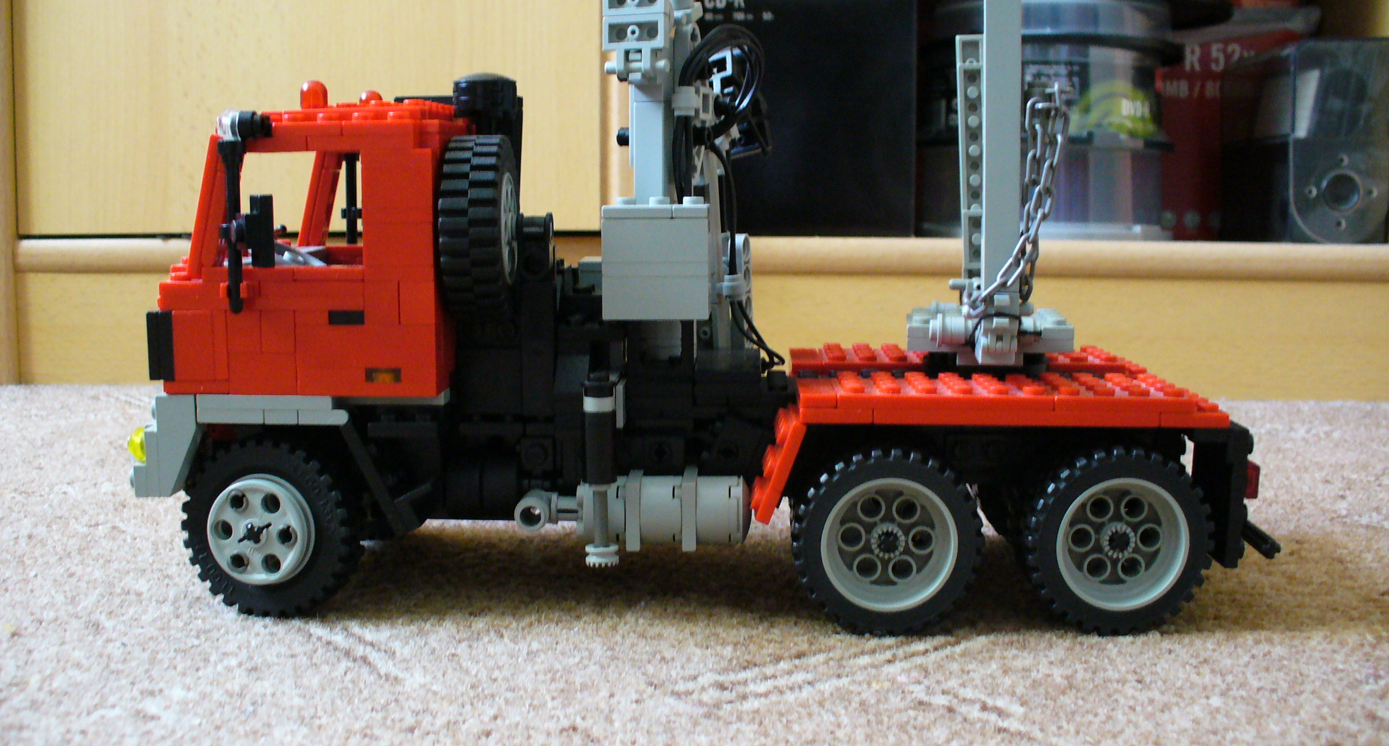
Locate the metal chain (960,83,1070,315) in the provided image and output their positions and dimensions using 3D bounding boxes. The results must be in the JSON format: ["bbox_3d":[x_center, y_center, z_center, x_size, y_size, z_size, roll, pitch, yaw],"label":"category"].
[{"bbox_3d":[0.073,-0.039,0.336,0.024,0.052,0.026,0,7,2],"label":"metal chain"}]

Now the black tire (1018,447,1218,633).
[{"bbox_3d":[0.096,0.038,0.340,0.042,0.042,0.015,0,7,2],"label":"black tire"}]

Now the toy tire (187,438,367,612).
[{"bbox_3d":[-0.100,0.036,0.353,0.042,0.042,0.015,2,7,11],"label":"toy tire"}]

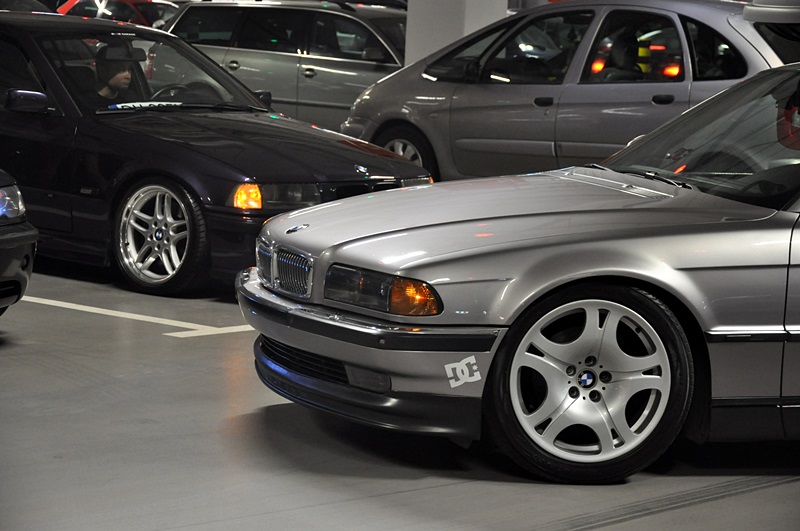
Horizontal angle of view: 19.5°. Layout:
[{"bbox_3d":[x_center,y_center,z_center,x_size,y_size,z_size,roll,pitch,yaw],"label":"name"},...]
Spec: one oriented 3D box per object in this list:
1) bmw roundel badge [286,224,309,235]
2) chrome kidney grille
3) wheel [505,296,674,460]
[{"bbox_3d":[-0.343,-0.122,7.836,0.082,0.012,0.082,-25,17,-20],"label":"bmw roundel badge"},{"bbox_3d":[-0.396,0.003,7.830,0.075,0.165,0.480,0,7,-25],"label":"chrome kidney grille"},{"bbox_3d":[0.585,0.355,7.454,0.520,0.520,0.230,2,4,-8],"label":"wheel"}]

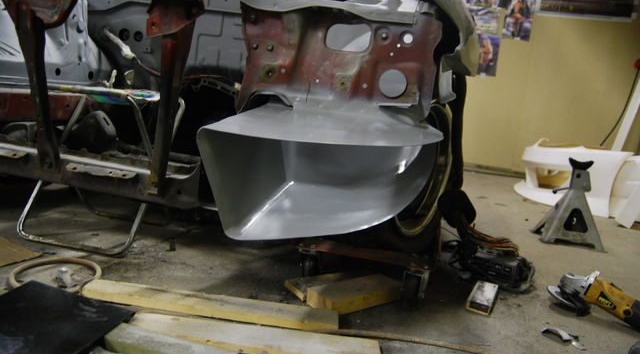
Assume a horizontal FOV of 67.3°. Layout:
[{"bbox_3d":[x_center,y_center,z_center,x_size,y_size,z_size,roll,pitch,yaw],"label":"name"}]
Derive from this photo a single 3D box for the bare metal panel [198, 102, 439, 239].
[{"bbox_3d":[0.005,-0.019,0.941,0.438,0.240,0.272,8,8,15],"label":"bare metal panel"}]

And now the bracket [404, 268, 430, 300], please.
[{"bbox_3d":[0.221,0.242,1.090,0.055,0.070,0.055,8,8,15],"label":"bracket"}]

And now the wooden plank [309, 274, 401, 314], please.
[{"bbox_3d":[0.085,0.262,1.077,0.220,0.034,0.080,-1,11,-39],"label":"wooden plank"}]

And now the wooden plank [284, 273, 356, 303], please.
[{"bbox_3d":[0.032,0.257,1.141,0.210,0.015,0.092,1,9,-30],"label":"wooden plank"}]

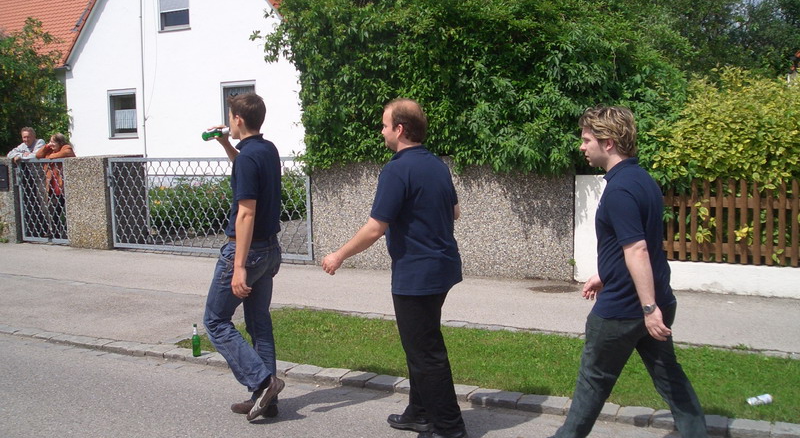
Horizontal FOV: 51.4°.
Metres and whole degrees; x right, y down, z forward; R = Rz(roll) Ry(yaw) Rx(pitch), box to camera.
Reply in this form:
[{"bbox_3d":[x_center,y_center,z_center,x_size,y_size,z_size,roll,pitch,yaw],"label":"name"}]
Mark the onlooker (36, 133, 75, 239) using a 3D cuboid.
[{"bbox_3d":[-4.975,-0.478,12.050,0.550,1.530,0.520,1,7,22],"label":"onlooker"}]

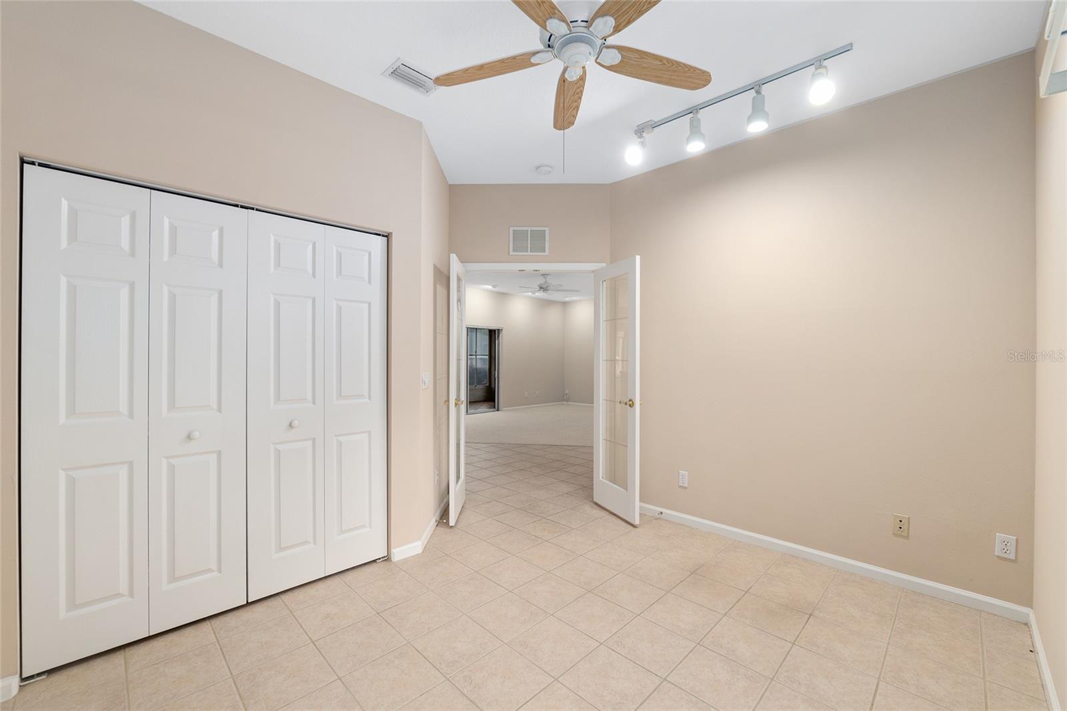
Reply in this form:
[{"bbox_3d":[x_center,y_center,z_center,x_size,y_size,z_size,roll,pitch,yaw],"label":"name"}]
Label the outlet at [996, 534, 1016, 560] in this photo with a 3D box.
[{"bbox_3d":[2.398,0.970,2.105,0.069,0.114,0.012,0,0,43],"label":"outlet"}]

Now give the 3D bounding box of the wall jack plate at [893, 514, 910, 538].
[{"bbox_3d":[2.073,0.958,2.340,0.070,0.115,0.012,0,0,44],"label":"wall jack plate"}]

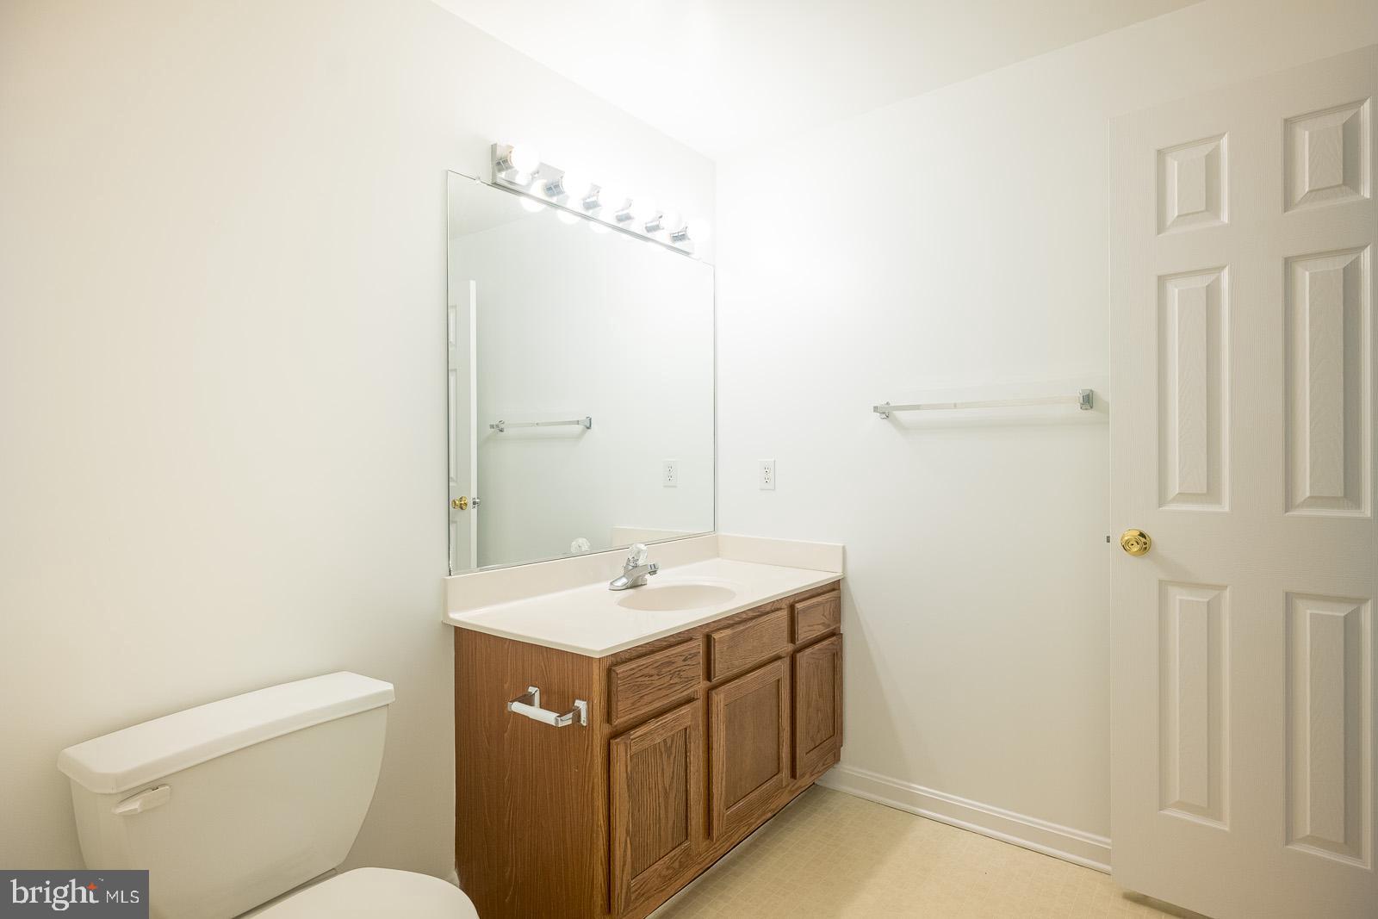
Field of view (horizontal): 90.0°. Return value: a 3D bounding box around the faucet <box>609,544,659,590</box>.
[{"bbox_3d":[-0.158,0.341,2.208,0.158,0.140,0.157,0,0,38],"label":"faucet"}]

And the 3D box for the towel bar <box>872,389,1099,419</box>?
[{"bbox_3d":[0.891,-0.169,2.148,0.636,0.057,0.073,0,0,38],"label":"towel bar"}]

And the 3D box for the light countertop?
[{"bbox_3d":[-0.041,0.416,2.138,0.570,0.020,1.240,0,0,38],"label":"light countertop"}]

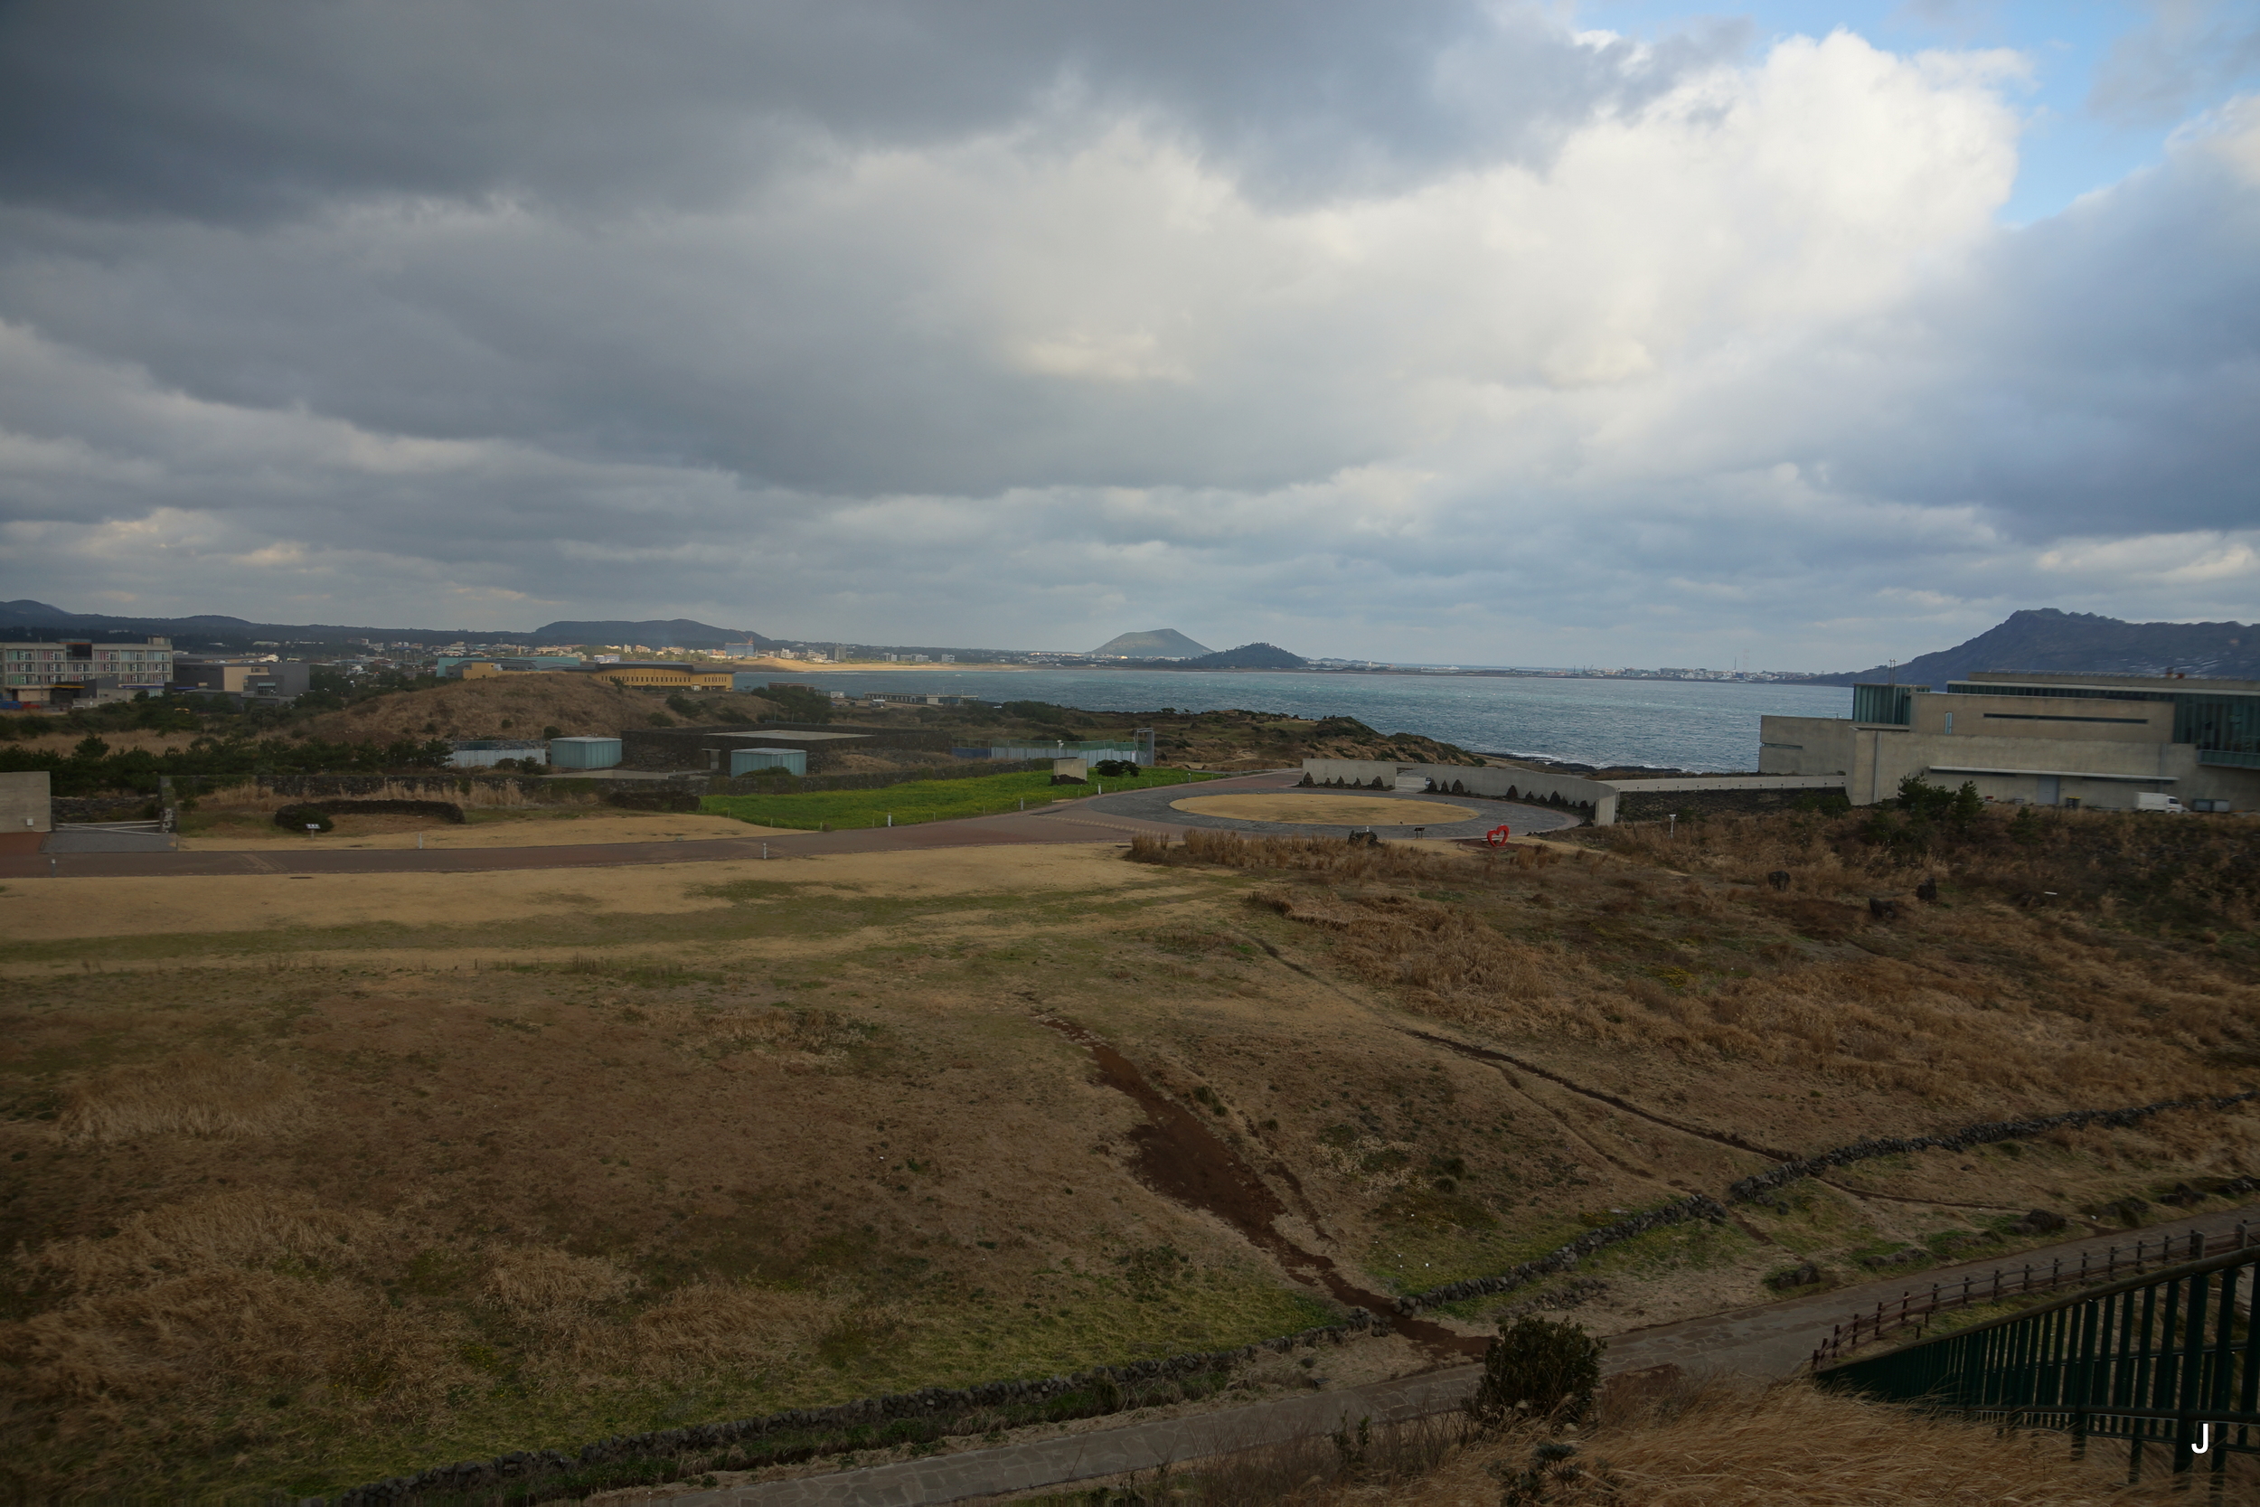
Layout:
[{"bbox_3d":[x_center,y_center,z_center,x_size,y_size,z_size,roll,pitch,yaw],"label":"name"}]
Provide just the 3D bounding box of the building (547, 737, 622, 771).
[{"bbox_3d":[-72.700,0.000,201.900,6.300,3.600,6.300,3,4,26],"label":"building"}]

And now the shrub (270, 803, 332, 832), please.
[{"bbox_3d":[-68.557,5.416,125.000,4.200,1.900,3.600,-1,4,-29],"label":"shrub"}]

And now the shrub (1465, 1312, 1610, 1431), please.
[{"bbox_3d":[4.653,7.142,17.300,1.500,1.300,1.400,2,4,15],"label":"shrub"}]

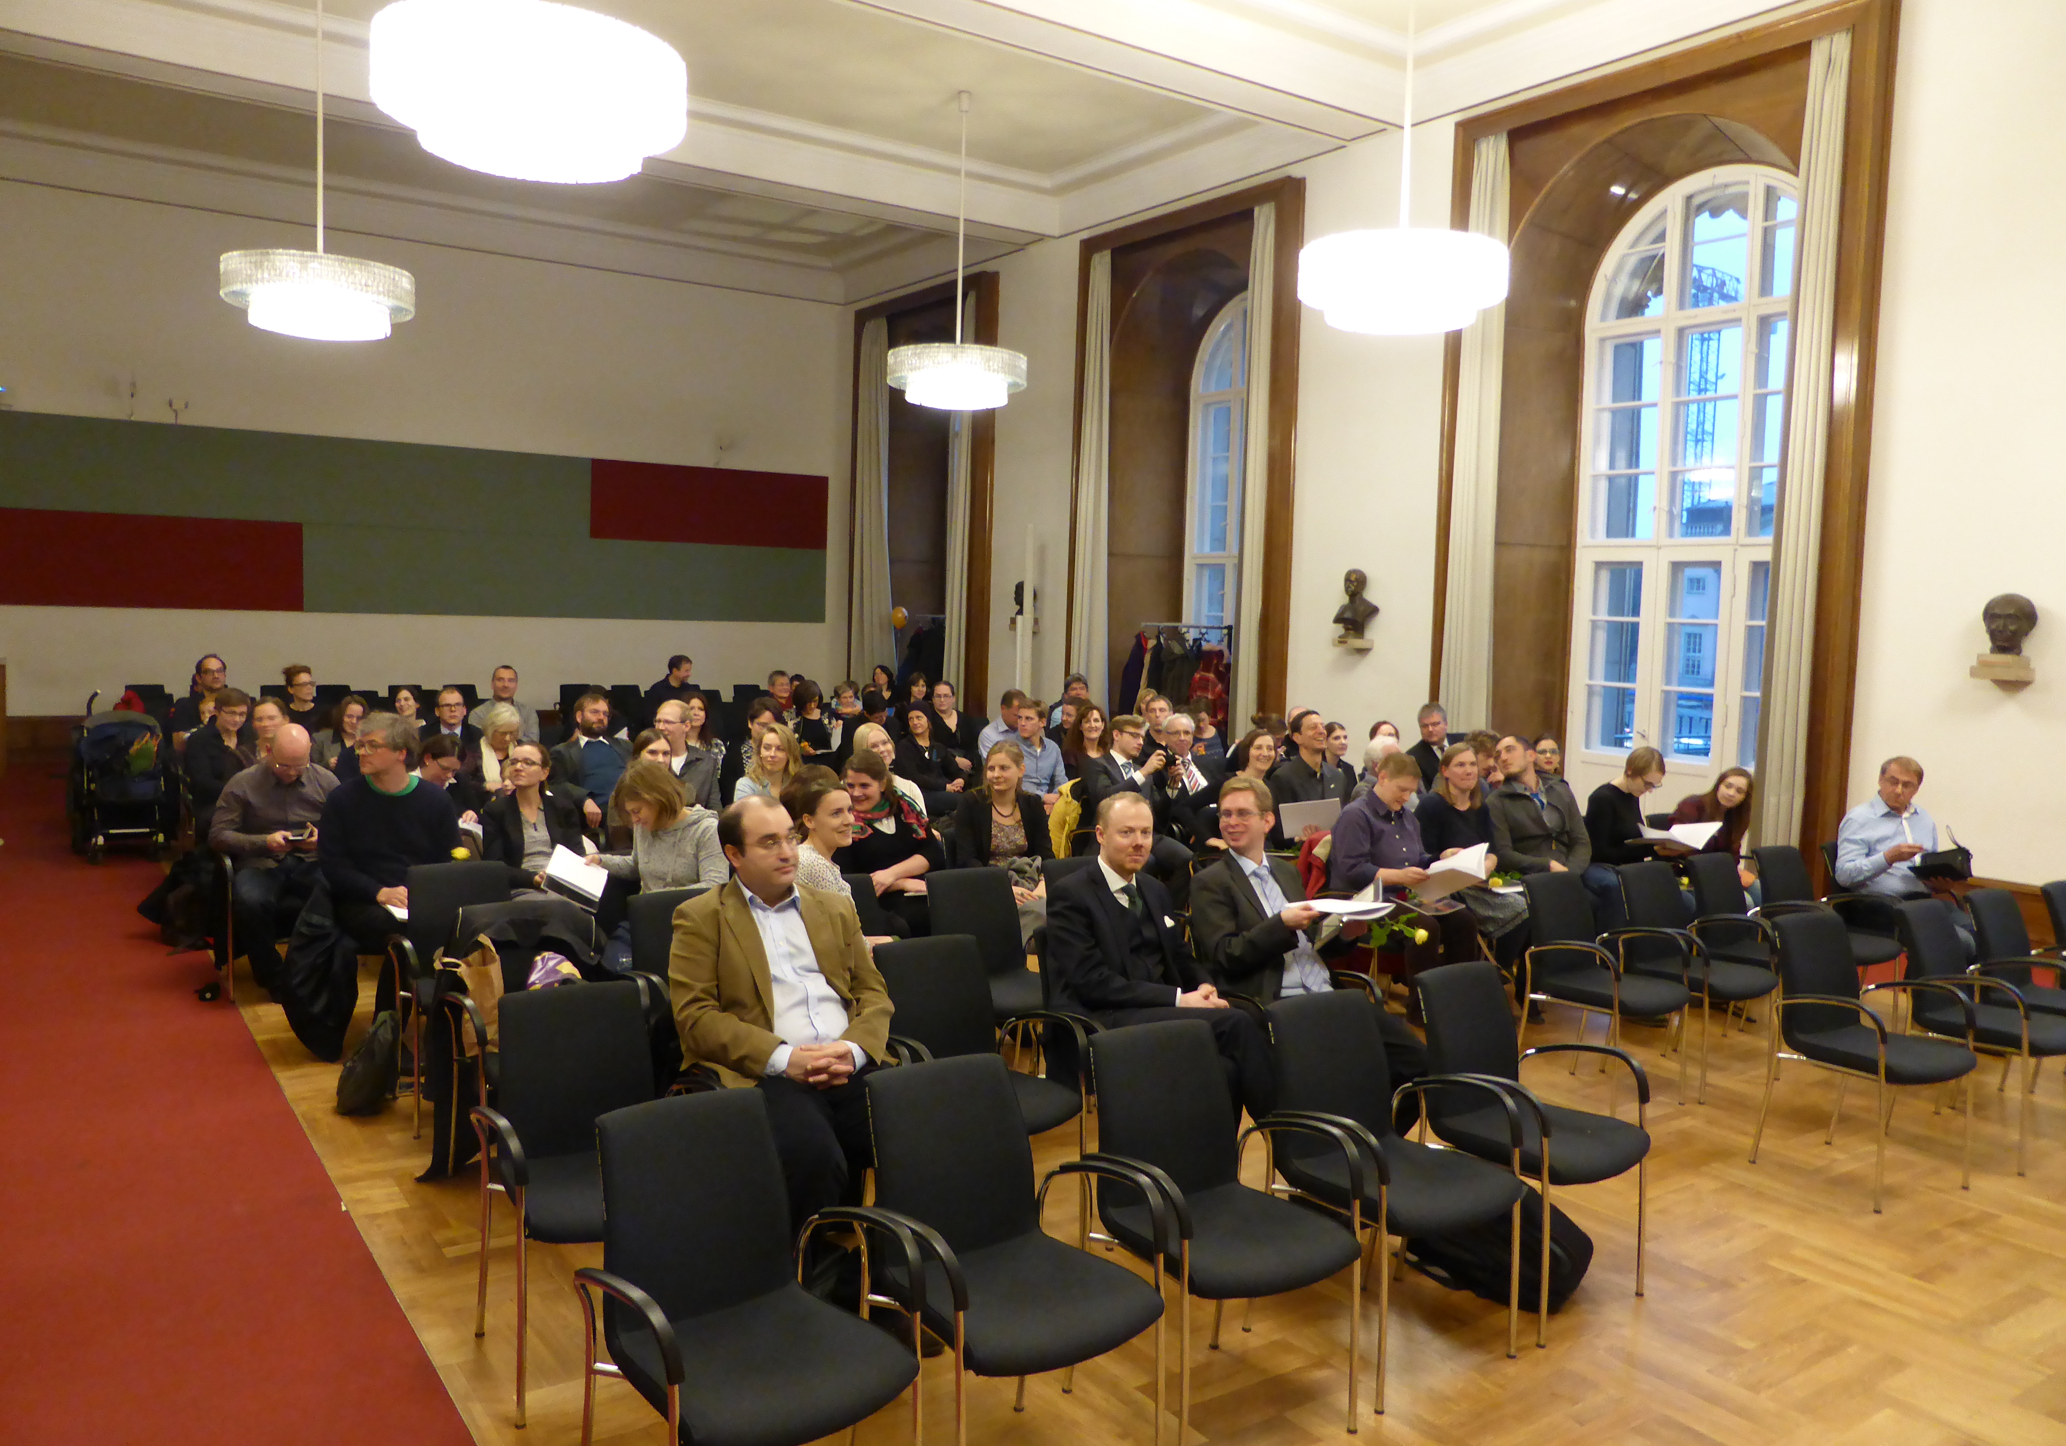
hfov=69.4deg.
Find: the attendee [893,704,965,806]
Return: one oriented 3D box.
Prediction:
[{"bbox_3d":[-0.598,0.499,10.083,0.520,1.240,0.800,-2,5,-37],"label":"attendee"}]

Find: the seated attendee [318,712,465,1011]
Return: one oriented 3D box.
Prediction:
[{"bbox_3d":[-2.643,0.662,6.170,0.560,1.350,0.800,-1,5,-32],"label":"seated attendee"}]

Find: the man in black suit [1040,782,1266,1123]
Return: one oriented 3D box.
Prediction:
[{"bbox_3d":[0.417,0.878,4.487,0.560,1.320,0.830,-1,5,-34],"label":"man in black suit"}]

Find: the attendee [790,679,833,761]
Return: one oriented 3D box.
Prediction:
[{"bbox_3d":[-1.652,0.317,11.776,0.500,1.282,0.750,-1,5,-30],"label":"attendee"}]

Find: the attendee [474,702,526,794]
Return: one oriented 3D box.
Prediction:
[{"bbox_3d":[-2.882,0.548,8.229,0.500,1.287,0.750,-1,5,-33],"label":"attendee"}]

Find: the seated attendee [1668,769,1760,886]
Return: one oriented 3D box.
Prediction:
[{"bbox_3d":[3.658,0.798,7.695,0.500,1.160,0.820,-1,5,-34],"label":"seated attendee"}]

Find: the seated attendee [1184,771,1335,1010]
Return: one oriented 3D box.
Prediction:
[{"bbox_3d":[0.833,0.858,4.772,0.580,1.340,0.830,-1,5,-34],"label":"seated attendee"}]

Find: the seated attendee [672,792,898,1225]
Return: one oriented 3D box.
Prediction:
[{"bbox_3d":[-0.557,0.894,3.800,0.580,1.340,0.840,-2,6,-39],"label":"seated attendee"}]

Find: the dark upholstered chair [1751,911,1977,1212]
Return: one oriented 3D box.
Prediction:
[{"bbox_3d":[2.916,1.154,5.188,0.530,0.885,0.560,-1,5,-29],"label":"dark upholstered chair"}]

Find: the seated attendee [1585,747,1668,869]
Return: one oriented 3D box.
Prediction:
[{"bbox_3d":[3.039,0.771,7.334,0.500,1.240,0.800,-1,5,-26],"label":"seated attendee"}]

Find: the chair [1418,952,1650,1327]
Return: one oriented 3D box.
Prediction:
[{"bbox_3d":[1.383,1.159,4.148,0.540,0.865,0.560,-2,6,-39],"label":"chair"}]

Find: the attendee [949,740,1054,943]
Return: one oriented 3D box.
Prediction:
[{"bbox_3d":[-0.084,0.733,6.595,0.505,1.278,0.768,0,5,-21],"label":"attendee"}]

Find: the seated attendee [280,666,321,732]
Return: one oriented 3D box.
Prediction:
[{"bbox_3d":[-5.149,0.280,10.524,0.500,1.320,0.750,-2,5,-37],"label":"seated attendee"}]

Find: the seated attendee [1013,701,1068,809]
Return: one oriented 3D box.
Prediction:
[{"bbox_3d":[0.083,0.518,9.228,0.520,1.290,0.800,-1,5,-28],"label":"seated attendee"}]

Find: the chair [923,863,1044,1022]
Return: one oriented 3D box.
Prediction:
[{"bbox_3d":[-0.127,1.015,5.575,0.540,0.864,0.556,-1,5,-32],"label":"chair"}]

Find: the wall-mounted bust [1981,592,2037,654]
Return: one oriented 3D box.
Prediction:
[{"bbox_3d":[5.511,-0.559,8.417,0.310,0.360,0.290,-1,5,-34],"label":"wall-mounted bust"}]

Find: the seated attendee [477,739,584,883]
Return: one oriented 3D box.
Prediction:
[{"bbox_3d":[-2.140,0.699,6.623,0.500,1.210,0.800,-1,5,-26],"label":"seated attendee"}]

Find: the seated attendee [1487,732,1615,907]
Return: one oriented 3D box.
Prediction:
[{"bbox_3d":[2.764,0.742,7.540,0.560,1.341,0.800,-1,5,-30],"label":"seated attendee"}]

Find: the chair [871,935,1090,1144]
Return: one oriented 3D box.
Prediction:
[{"bbox_3d":[-0.179,1.109,4.306,0.540,0.864,0.556,-2,5,-36],"label":"chair"}]

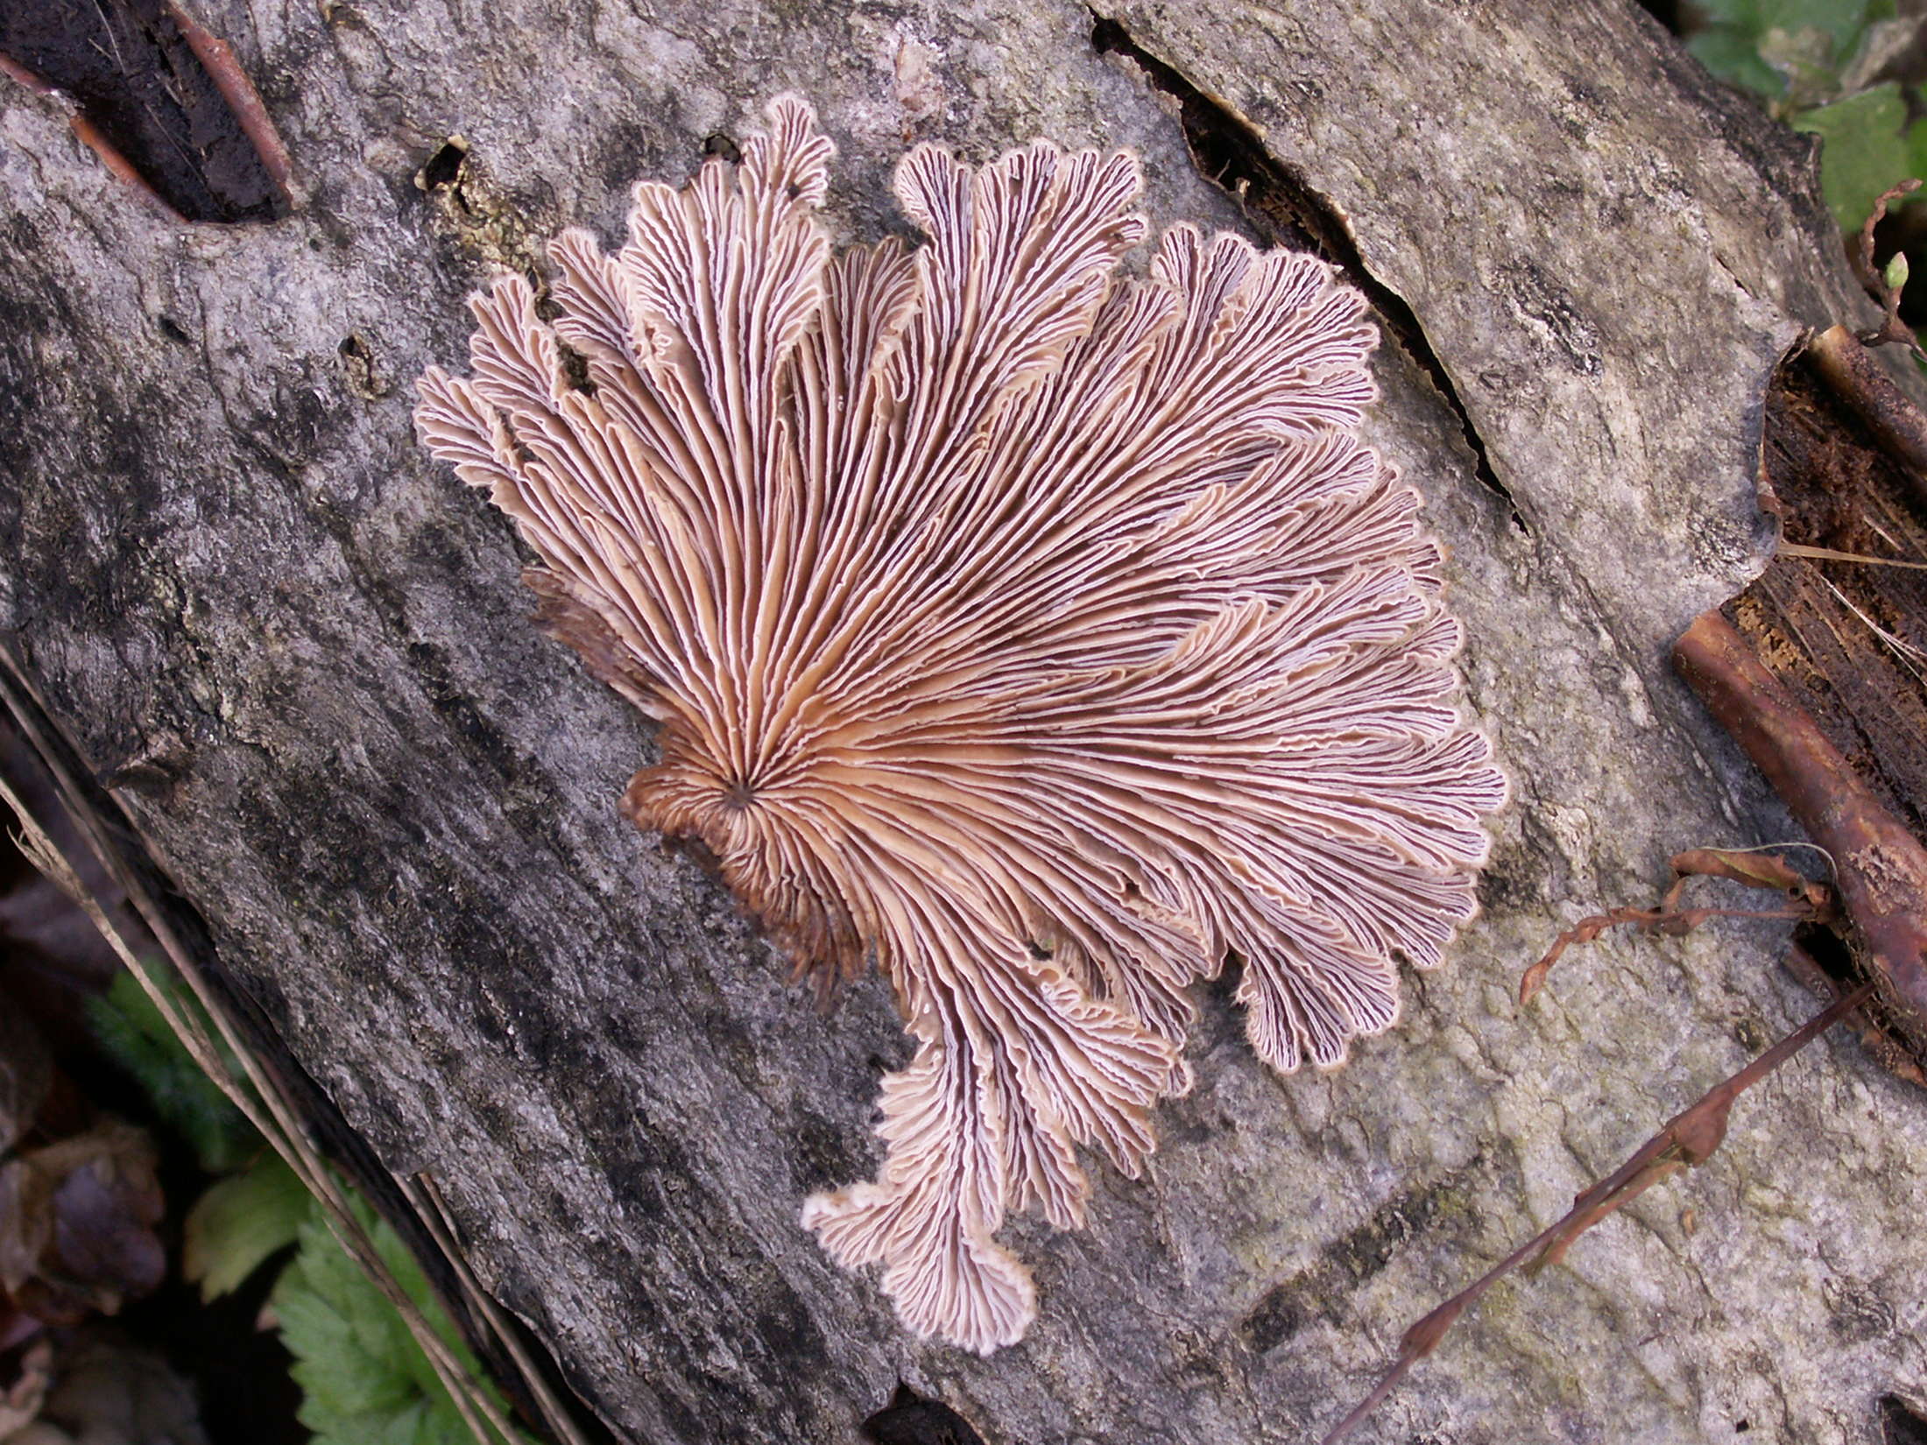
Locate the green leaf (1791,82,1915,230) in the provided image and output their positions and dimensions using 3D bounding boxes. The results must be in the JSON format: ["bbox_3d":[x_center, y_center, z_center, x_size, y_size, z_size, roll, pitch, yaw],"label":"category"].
[{"bbox_3d":[0.076,-0.048,0.295,0.012,0.004,0.014,-39,82,-14],"label":"green leaf"}]

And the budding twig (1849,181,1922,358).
[{"bbox_3d":[0.070,-0.034,0.260,0.006,0.015,0.006,0,26,0],"label":"budding twig"}]

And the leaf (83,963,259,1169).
[{"bbox_3d":[-0.068,0.030,0.300,0.013,0.006,0.019,-37,75,-4],"label":"leaf"}]

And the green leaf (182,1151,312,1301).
[{"bbox_3d":[-0.062,0.044,0.300,0.010,0.005,0.017,37,86,14],"label":"green leaf"}]

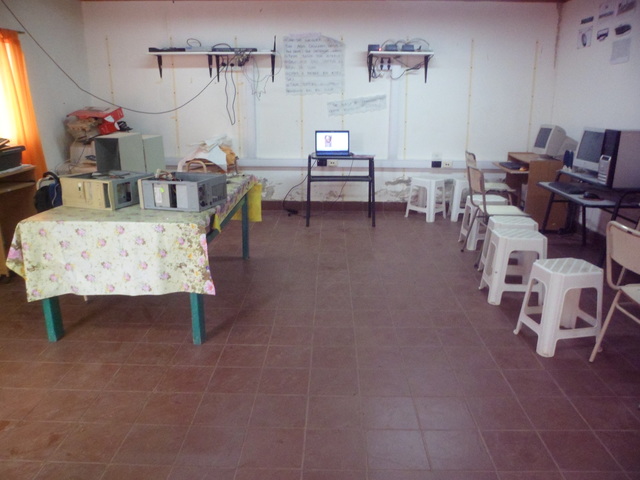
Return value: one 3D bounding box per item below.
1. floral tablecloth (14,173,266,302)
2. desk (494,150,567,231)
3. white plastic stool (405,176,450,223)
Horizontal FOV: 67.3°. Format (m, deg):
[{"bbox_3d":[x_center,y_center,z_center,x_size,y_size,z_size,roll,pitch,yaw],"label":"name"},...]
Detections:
[{"bbox_3d":[-1.051,-0.123,3.319,1.060,0.410,1.856,1,15,1],"label":"floral tablecloth"},{"bbox_3d":[2.388,-0.584,5.587,0.663,0.752,0.964,1,15,4],"label":"desk"},{"bbox_3d":[1.283,-0.491,5.732,0.360,0.470,0.360,-14,21,-42],"label":"white plastic stool"}]

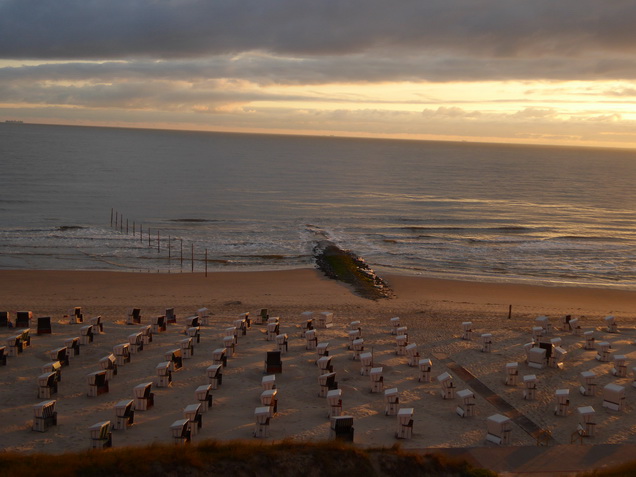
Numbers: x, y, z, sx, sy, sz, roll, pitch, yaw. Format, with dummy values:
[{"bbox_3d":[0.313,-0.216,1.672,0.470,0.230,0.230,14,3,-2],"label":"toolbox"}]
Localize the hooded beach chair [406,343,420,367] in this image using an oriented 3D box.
[{"bbox_3d":[8.296,10.164,70.391,1.100,1.570,1.170,2,7,-4],"label":"hooded beach chair"}]

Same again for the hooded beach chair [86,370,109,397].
[{"bbox_3d":[-15.745,10.248,57.547,0.950,1.600,1.200,5,8,20],"label":"hooded beach chair"}]

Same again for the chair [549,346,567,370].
[{"bbox_3d":[21.433,10.625,71.382,1.120,1.530,1.080,-3,9,-36],"label":"chair"}]

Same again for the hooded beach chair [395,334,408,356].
[{"bbox_3d":[8.063,10.268,78.123,1.000,1.650,1.170,3,7,7],"label":"hooded beach chair"}]

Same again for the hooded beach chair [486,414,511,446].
[{"bbox_3d":[11.948,12.593,53.365,1.000,1.650,1.170,-2,9,-32],"label":"hooded beach chair"}]

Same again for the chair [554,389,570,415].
[{"bbox_3d":[17.378,11.633,57.392,0.950,1.600,1.200,4,8,14],"label":"chair"}]

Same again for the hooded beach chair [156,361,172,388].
[{"bbox_3d":[-11.760,10.339,61.628,0.899,1.620,1.210,3,7,3],"label":"hooded beach chair"}]

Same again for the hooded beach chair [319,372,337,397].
[{"bbox_3d":[0.845,10.850,60.033,0.950,1.570,1.170,7,9,32],"label":"hooded beach chair"}]

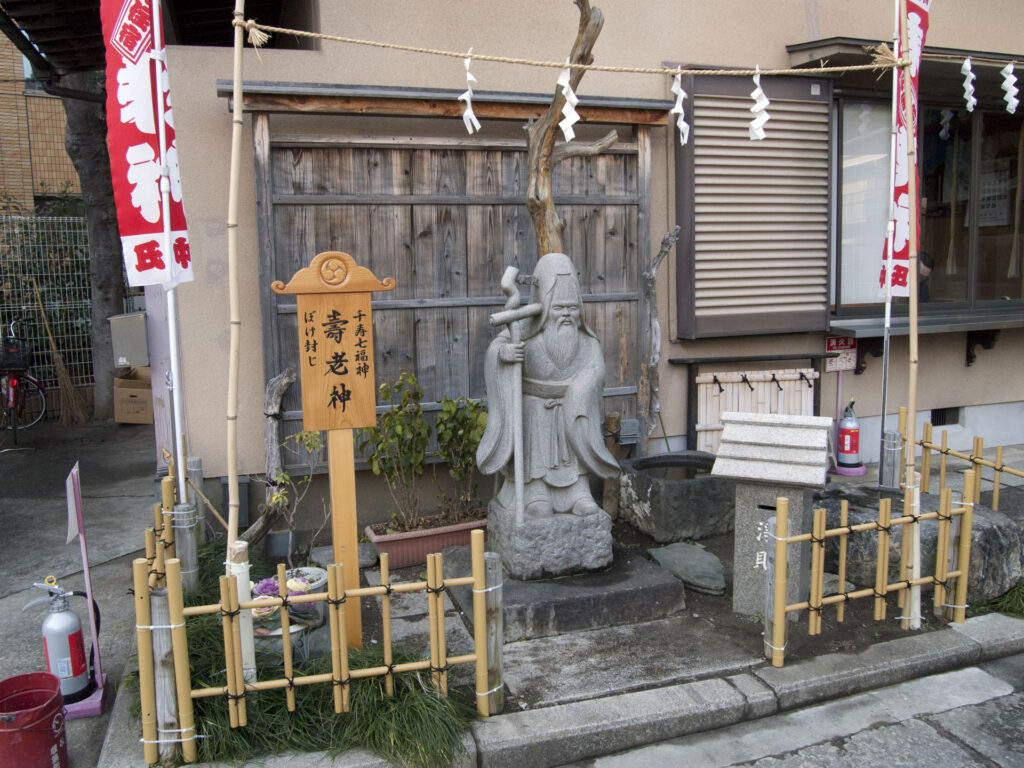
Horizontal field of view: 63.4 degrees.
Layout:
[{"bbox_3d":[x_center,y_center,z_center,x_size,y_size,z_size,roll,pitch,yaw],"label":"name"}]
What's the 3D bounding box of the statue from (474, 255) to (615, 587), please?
[{"bbox_3d":[0.171,0.121,3.886,0.670,1.457,0.400,-4,8,-18],"label":"statue"}]

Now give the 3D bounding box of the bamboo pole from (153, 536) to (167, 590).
[{"bbox_3d":[-1.194,0.778,2.861,0.024,0.490,0.024,-4,8,-18],"label":"bamboo pole"}]

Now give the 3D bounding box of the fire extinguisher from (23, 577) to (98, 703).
[{"bbox_3d":[-1.718,0.961,3.147,0.260,0.475,0.150,-6,8,-28],"label":"fire extinguisher"}]

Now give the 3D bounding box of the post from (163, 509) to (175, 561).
[{"bbox_3d":[-1.290,0.736,3.158,0.024,0.490,0.024,-4,8,-18],"label":"post"}]

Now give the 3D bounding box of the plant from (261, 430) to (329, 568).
[{"bbox_3d":[-1.165,0.670,4.504,0.340,0.838,0.290,-1,6,0],"label":"plant"}]

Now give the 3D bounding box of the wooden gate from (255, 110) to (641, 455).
[{"bbox_3d":[-0.261,-0.445,4.833,2.302,2.080,0.130,-4,8,-18],"label":"wooden gate"}]

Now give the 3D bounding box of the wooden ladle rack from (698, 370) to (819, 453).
[{"bbox_3d":[1.605,0.202,5.397,0.934,0.577,0.070,-4,8,-18],"label":"wooden ladle rack"}]

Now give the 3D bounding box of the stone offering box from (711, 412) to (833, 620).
[{"bbox_3d":[1.348,0.651,4.248,0.535,0.995,0.450,2,7,28],"label":"stone offering box"}]

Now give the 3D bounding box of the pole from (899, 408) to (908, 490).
[{"bbox_3d":[2.793,0.467,5.932,0.050,0.610,0.050,-1,6,0],"label":"pole"}]

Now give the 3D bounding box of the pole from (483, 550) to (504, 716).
[{"bbox_3d":[-0.080,0.980,3.278,0.086,0.640,0.086,-1,6,0],"label":"pole"}]

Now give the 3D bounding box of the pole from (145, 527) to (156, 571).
[{"bbox_3d":[-1.468,0.871,3.400,0.030,0.570,0.030,-1,6,0],"label":"pole"}]

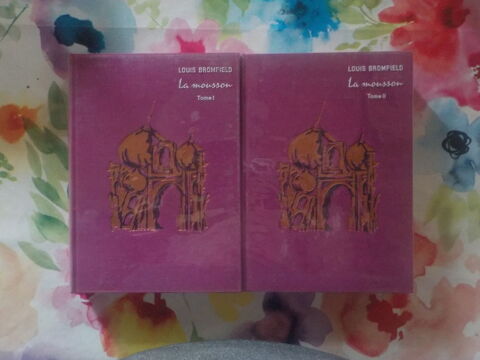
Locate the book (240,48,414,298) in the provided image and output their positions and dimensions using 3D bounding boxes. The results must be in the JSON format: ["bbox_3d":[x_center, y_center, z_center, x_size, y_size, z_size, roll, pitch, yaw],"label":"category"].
[{"bbox_3d":[0.075,-0.006,0.368,0.145,0.025,0.205,0,90,0],"label":"book"}]

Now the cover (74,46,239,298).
[{"bbox_3d":[-0.072,-0.006,0.368,0.145,0.025,0.205,0,90,0],"label":"cover"}]

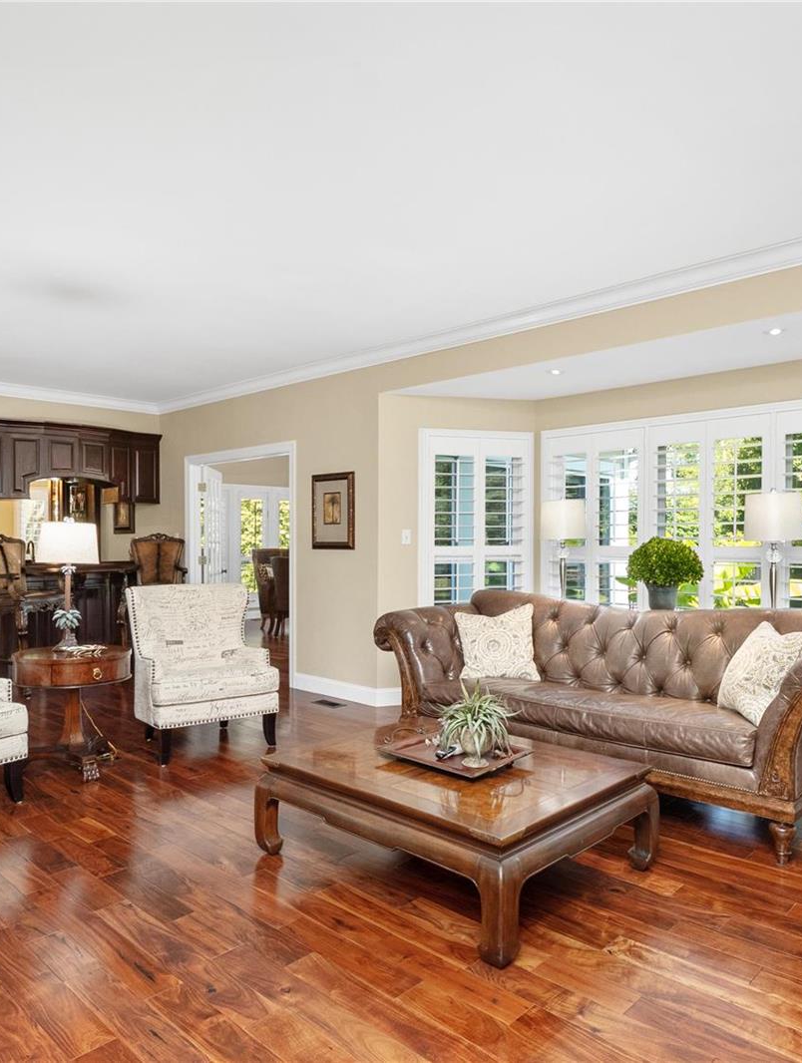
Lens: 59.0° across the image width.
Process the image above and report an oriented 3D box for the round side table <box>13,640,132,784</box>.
[{"bbox_3d":[-1.879,1.003,4.055,0.670,0.660,0.670,0,0,0],"label":"round side table"}]

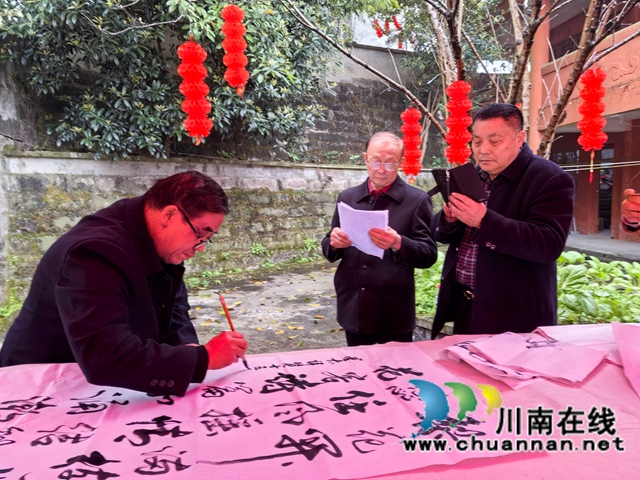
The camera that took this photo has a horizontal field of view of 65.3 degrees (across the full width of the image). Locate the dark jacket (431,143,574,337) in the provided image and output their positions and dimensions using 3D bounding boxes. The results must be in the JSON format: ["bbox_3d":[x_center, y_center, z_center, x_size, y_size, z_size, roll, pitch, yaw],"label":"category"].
[{"bbox_3d":[0.690,0.035,1.900,0.480,0.800,0.580,-4,7,-38],"label":"dark jacket"}]

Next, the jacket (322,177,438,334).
[{"bbox_3d":[0.280,0.070,2.360,0.560,0.750,0.410,2,6,22],"label":"jacket"}]

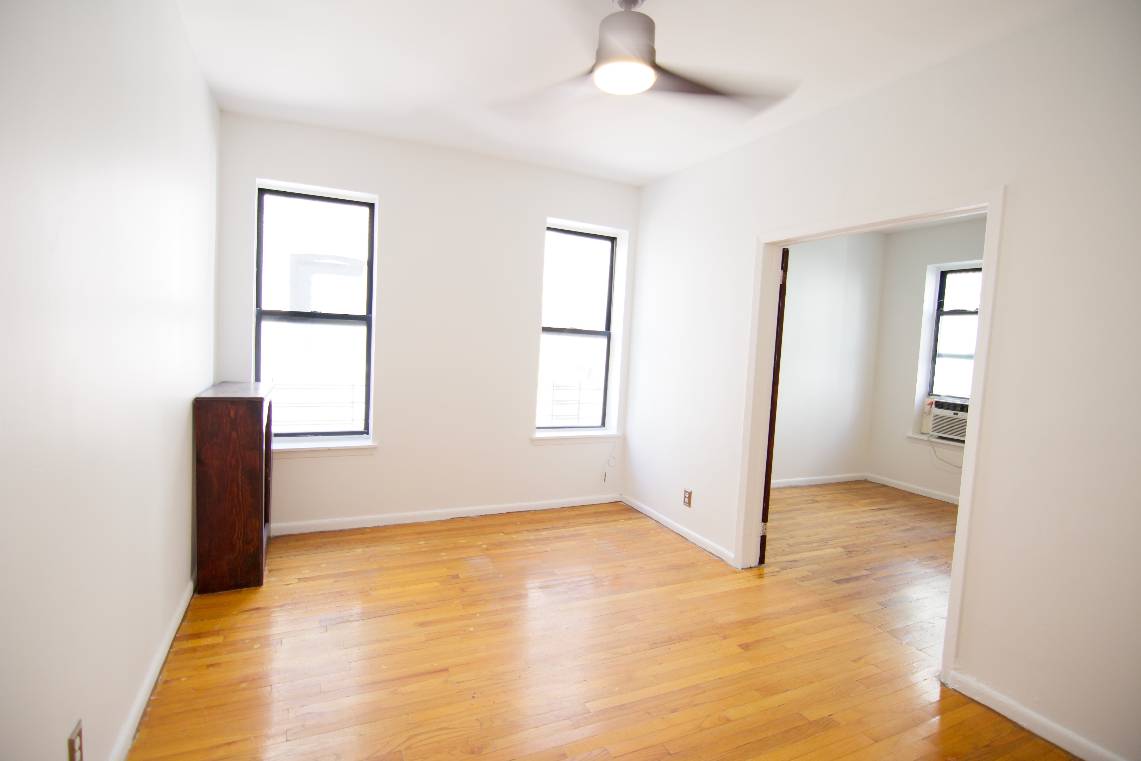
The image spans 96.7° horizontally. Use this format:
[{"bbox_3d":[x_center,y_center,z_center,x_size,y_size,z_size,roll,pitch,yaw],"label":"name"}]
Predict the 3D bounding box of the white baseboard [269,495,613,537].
[{"bbox_3d":[-0.937,1.040,3.960,3.003,0.085,0.019,1,5,-23],"label":"white baseboard"}]

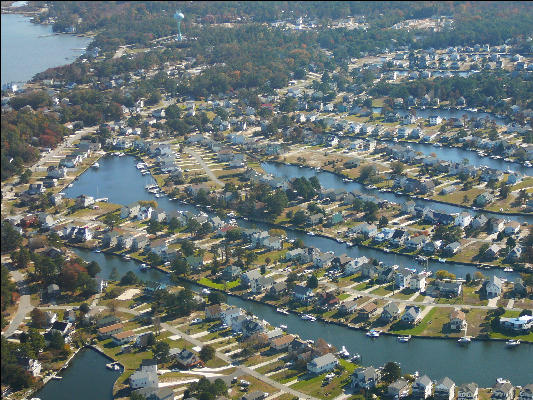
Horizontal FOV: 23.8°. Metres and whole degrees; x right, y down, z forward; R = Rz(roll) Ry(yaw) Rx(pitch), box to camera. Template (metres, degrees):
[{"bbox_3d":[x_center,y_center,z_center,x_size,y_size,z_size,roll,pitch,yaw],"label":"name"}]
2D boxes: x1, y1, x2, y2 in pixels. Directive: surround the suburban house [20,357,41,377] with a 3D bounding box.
[{"bbox_3d":[-131.800,94.040,708.800,7.390,6.790,6.960,7,18,24],"label":"suburban house"}]

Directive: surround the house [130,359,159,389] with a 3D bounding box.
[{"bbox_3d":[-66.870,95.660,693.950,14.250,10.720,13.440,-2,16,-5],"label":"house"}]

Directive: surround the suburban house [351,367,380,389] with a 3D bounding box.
[{"bbox_3d":[54.110,96.990,689.750,10.020,8.370,13.380,11,20,35],"label":"suburban house"}]

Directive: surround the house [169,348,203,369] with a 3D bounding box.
[{"bbox_3d":[-44.770,89.750,720.930,11.220,6.820,12.570,-12,20,-36],"label":"house"}]

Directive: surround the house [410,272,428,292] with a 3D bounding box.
[{"bbox_3d":[100.350,54.440,835.550,7.100,8.990,8.190,8,18,28],"label":"house"}]

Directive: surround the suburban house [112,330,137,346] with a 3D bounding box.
[{"bbox_3d":[-85.910,81.640,754.520,11.610,4.620,7.380,-16,22,-42],"label":"suburban house"}]

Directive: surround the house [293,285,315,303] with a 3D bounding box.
[{"bbox_3d":[23.860,60.180,819.610,7.930,8.080,9.760,9,18,29],"label":"house"}]

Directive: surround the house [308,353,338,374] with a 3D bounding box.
[{"bbox_3d":[31.250,91.600,713.090,8.080,6.270,14.560,14,22,42],"label":"house"}]

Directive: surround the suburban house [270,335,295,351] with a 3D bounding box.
[{"bbox_3d":[9.530,83.440,744.180,12.870,5.190,7.480,-14,21,-39],"label":"suburban house"}]

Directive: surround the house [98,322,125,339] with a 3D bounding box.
[{"bbox_3d":[-94.800,78.410,767.240,15.040,4.200,5.900,-13,20,-37],"label":"house"}]

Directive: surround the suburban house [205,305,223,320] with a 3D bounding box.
[{"bbox_3d":[-32.820,69.750,789.770,8.500,7.130,7.690,-14,21,-39],"label":"suburban house"}]

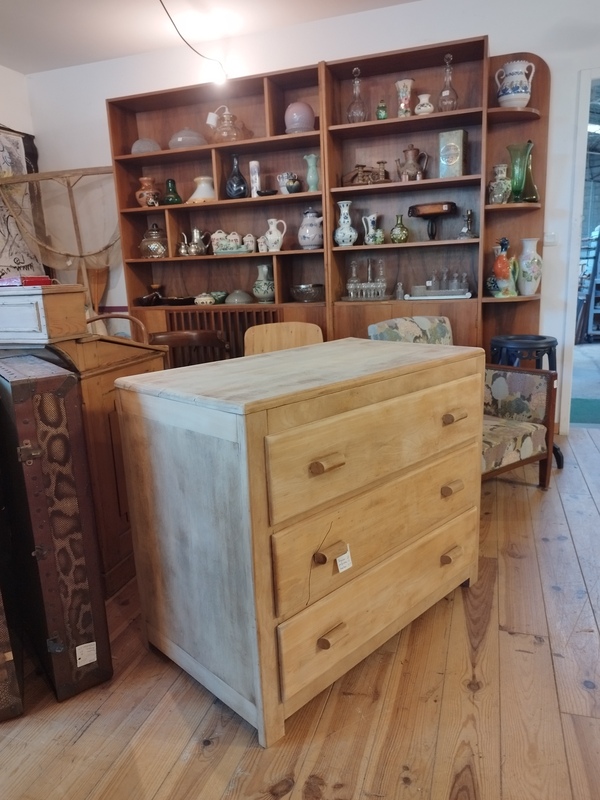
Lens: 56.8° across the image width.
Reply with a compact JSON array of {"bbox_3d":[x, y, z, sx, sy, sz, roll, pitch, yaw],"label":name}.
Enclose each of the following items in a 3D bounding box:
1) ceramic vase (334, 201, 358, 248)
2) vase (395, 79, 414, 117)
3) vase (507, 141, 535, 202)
[{"bbox_3d":[0.281,-1.064,3.370,0.146,0.272,0.146,2,14,18],"label":"ceramic vase"},{"bbox_3d":[0.619,-1.757,3.271,0.106,0.221,0.106,2,13,18],"label":"vase"},{"bbox_3d":[1.186,-1.222,3.011,0.140,0.319,0.140,2,14,18],"label":"vase"}]

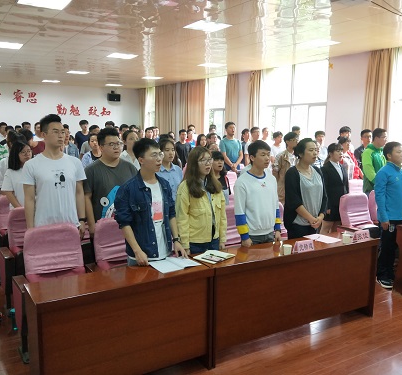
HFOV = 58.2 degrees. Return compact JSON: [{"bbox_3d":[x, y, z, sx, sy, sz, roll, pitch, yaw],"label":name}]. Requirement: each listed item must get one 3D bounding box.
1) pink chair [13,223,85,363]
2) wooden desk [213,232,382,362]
[{"bbox_3d":[-1.252,0.791,3.014,0.580,0.950,0.600,-5,11,-30],"label":"pink chair"},{"bbox_3d":[0.793,0.897,3.203,1.700,0.795,0.370,-5,11,-25],"label":"wooden desk"}]

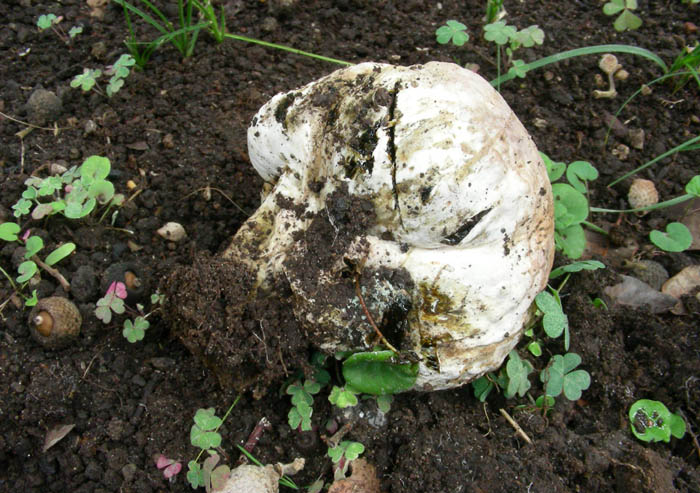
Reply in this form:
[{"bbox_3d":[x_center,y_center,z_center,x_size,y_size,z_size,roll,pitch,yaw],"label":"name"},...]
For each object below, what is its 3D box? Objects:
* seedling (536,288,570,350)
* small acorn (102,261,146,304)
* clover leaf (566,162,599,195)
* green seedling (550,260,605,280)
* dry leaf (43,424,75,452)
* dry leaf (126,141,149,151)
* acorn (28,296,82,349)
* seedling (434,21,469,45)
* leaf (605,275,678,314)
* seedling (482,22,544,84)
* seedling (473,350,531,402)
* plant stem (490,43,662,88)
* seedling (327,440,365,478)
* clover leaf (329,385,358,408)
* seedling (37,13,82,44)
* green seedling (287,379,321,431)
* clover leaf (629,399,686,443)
[{"bbox_3d":[0.083,0.030,0.317,0.012,0.017,0.016,0,49,0],"label":"seedling"},{"bbox_3d":[-0.099,0.015,0.337,0.018,0.017,0.018,0,49,0],"label":"small acorn"},{"bbox_3d":[0.109,-0.032,0.359,0.015,0.008,0.013,0,55,0],"label":"clover leaf"},{"bbox_3d":[0.108,0.011,0.368,0.027,0.010,0.014,0,48,0],"label":"green seedling"},{"bbox_3d":[-0.111,0.073,0.293,0.015,0.005,0.007,-34,57,-26],"label":"dry leaf"},{"bbox_3d":[-0.125,-0.059,0.451,0.013,0.003,0.007,0,48,0],"label":"dry leaf"},{"bbox_3d":[-0.127,0.033,0.332,0.022,0.022,0.022,-5,81,34],"label":"acorn"},{"bbox_3d":[0.057,-0.120,0.432,0.018,0.005,0.017,0,55,0],"label":"seedling"},{"bbox_3d":[0.127,0.021,0.336,0.029,0.009,0.013,0,49,0],"label":"leaf"},{"bbox_3d":[0.089,-0.106,0.418,0.033,0.029,0.018,0,55,0],"label":"seedling"},{"bbox_3d":[0.066,0.056,0.335,0.025,0.016,0.016,0,48,0],"label":"seedling"},{"bbox_3d":[0.121,-0.097,0.412,0.097,0.024,0.012,0,55,0],"label":"plant stem"},{"bbox_3d":[-0.001,0.085,0.307,0.015,0.012,0.013,0,48,0],"label":"seedling"},{"bbox_3d":[-0.003,0.061,0.310,0.011,0.005,0.009,0,55,0],"label":"clover leaf"},{"bbox_3d":[-0.198,-0.148,0.521,0.029,0.014,0.017,0,48,0],"label":"seedling"},{"bbox_3d":[-0.020,0.067,0.326,0.015,0.014,0.017,0,48,0],"label":"green seedling"},{"bbox_3d":[0.129,0.073,0.323,0.024,0.008,0.017,0,48,0],"label":"clover leaf"}]

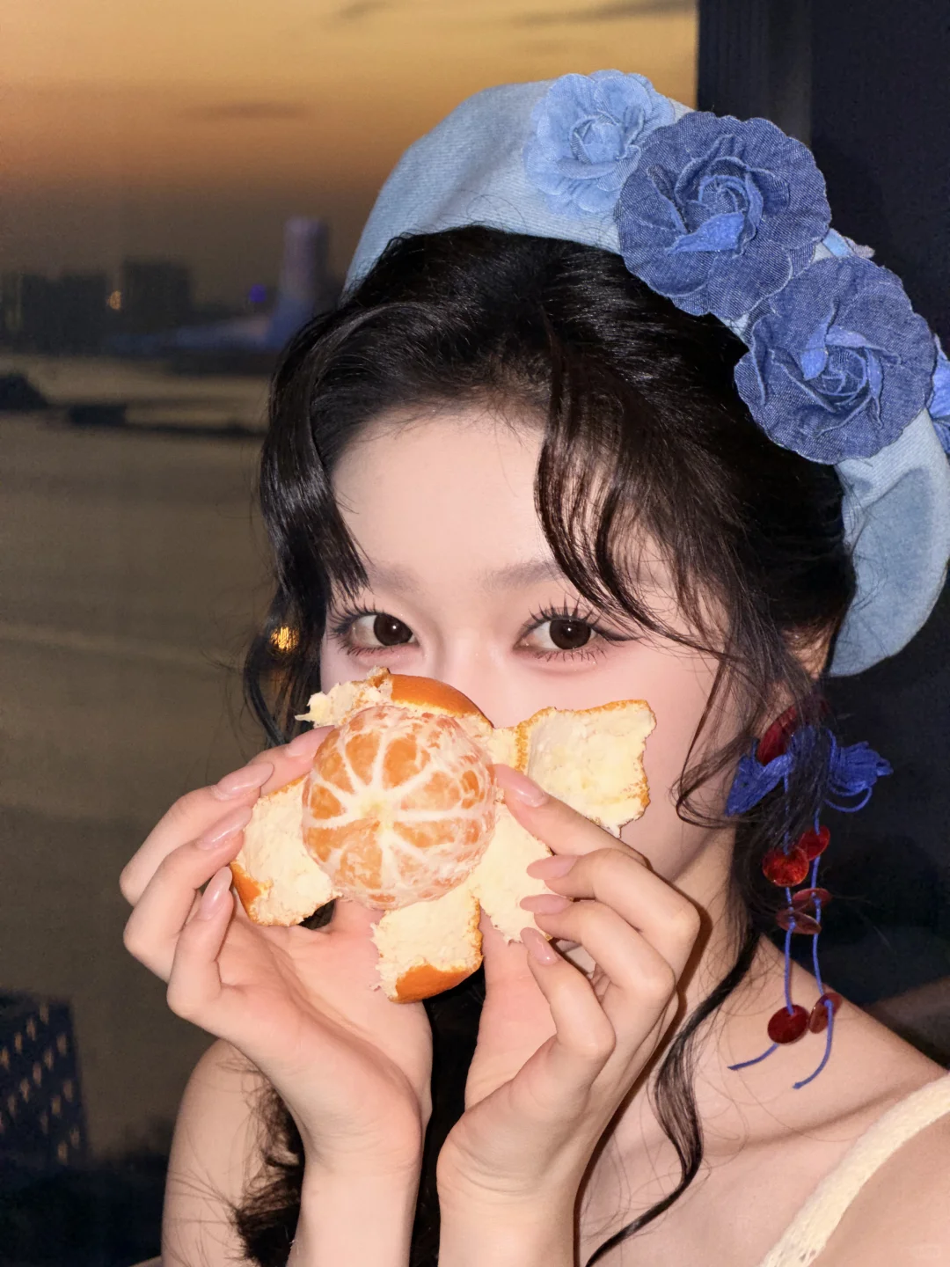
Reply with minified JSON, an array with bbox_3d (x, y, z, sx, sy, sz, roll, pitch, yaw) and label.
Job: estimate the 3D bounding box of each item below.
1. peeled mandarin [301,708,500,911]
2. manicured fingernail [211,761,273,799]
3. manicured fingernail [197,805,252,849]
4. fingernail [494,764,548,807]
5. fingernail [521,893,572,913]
[{"bbox_3d":[-0.023,0.053,1.120,0.060,0.062,0.053,0,3,13],"label":"peeled mandarin"},{"bbox_3d":[-0.071,0.045,1.112,0.019,0.004,0.009,-29,52,-16],"label":"manicured fingernail"},{"bbox_3d":[-0.076,0.059,1.112,0.020,0.004,0.009,-38,51,-16],"label":"manicured fingernail"},{"bbox_3d":[0.014,0.046,1.108,0.018,0.004,0.009,37,49,16],"label":"fingernail"},{"bbox_3d":[0.022,0.082,1.110,0.017,0.004,0.009,-3,45,18],"label":"fingernail"}]

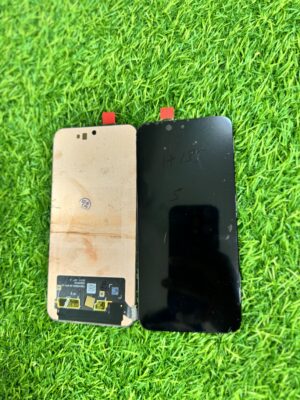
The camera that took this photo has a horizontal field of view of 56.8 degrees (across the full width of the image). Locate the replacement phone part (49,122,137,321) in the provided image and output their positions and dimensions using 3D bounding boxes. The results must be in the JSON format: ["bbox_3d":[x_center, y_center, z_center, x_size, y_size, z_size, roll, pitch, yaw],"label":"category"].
[{"bbox_3d":[-0.046,0.018,0.223,0.072,0.003,0.157,0,85,11],"label":"replacement phone part"}]

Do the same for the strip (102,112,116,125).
[{"bbox_3d":[-0.034,-0.067,0.228,0.011,0.001,0.011,0,85,11],"label":"strip"}]

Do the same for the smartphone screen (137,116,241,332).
[{"bbox_3d":[0.027,0.017,0.209,0.073,0.003,0.159,-2,85,11],"label":"smartphone screen"}]

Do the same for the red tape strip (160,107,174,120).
[{"bbox_3d":[0.014,-0.068,0.219,0.011,0.001,0.011,-2,85,11],"label":"red tape strip"}]

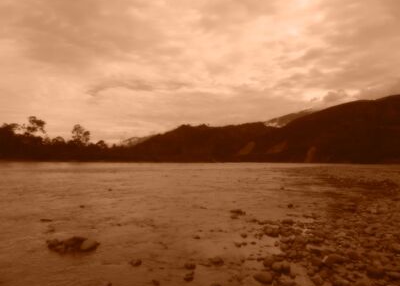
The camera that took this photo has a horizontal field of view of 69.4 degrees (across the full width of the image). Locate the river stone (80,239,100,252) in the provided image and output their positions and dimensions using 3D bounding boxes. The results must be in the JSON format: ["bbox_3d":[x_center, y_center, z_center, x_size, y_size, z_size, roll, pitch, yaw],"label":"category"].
[{"bbox_3d":[-1.540,1.442,4.064,0.281,0.164,0.225,1,-3,-20],"label":"river stone"}]

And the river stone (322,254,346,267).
[{"bbox_3d":[1.578,1.379,3.390,0.282,0.159,0.211,-1,-4,25],"label":"river stone"}]

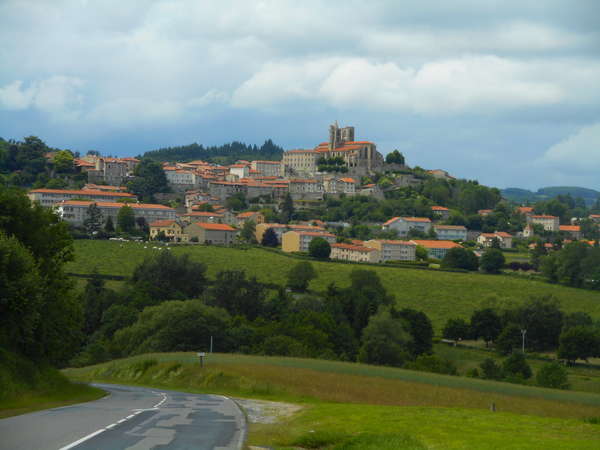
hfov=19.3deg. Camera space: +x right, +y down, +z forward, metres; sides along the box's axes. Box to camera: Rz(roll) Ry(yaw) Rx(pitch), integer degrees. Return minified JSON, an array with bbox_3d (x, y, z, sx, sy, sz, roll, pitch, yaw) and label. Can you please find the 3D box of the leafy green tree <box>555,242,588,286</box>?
[{"bbox_3d":[104.420,15.000,680.000,13.080,18.080,13.080,0,-1,0],"label":"leafy green tree"}]

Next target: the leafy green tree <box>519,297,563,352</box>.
[{"bbox_3d":[65.570,26.880,480.000,12.490,14.930,12.490,0,-1,0],"label":"leafy green tree"}]

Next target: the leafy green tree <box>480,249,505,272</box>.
[{"bbox_3d":[87.100,16.290,800.000,10.860,11.310,10.860,0,-1,0],"label":"leafy green tree"}]

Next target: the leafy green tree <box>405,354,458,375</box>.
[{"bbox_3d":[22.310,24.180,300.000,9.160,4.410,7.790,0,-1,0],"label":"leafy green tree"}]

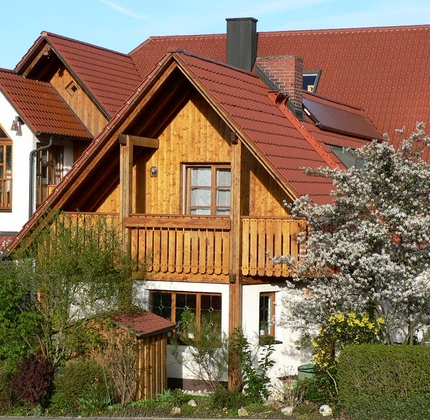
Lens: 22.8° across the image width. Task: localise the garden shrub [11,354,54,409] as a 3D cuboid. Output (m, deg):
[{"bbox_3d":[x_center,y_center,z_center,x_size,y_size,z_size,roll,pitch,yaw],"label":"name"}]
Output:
[{"bbox_3d":[-3.379,3.155,19.891,0.840,0.950,0.800,0,1,0],"label":"garden shrub"}]

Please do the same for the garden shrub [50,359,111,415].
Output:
[{"bbox_3d":[-2.478,3.166,19.691,1.120,0.950,1.000,0,1,0],"label":"garden shrub"}]

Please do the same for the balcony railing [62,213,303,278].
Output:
[{"bbox_3d":[-0.574,0.722,22.137,5.262,1.246,1.300,1,1,20],"label":"balcony railing"}]

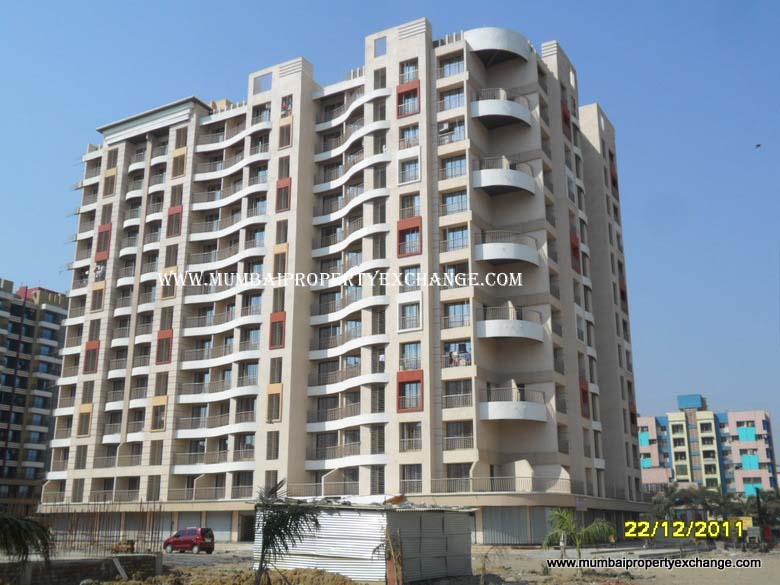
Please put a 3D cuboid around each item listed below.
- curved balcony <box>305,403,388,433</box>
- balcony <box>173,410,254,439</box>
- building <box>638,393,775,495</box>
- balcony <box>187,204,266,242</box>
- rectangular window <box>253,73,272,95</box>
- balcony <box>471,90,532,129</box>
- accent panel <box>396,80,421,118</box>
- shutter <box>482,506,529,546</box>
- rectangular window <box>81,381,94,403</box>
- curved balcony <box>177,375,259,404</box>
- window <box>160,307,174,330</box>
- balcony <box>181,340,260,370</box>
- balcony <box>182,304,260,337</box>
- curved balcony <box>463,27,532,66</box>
[{"bbox_3d":[-3.248,9.310,62.270,8.550,1.600,2.600,-9,-19,29],"label":"curved balcony"},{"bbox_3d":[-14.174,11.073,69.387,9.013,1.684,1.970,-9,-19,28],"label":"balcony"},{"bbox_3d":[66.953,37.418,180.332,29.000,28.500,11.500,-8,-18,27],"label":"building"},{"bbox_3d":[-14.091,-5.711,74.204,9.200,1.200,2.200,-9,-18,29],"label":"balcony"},{"bbox_3d":[-11.629,-19.103,76.756,2.040,1.870,0.220,-9,-19,28],"label":"rectangular window"},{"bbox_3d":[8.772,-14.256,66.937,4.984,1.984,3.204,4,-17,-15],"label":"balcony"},{"bbox_3d":[1.493,-15.410,66.750,2.090,2.970,0.300,-9,-19,29],"label":"accent panel"},{"bbox_3d":[7.526,15.167,54.332,3.087,2.391,0.120,-6,-17,21],"label":"shutter"},{"bbox_3d":[-27.892,9.259,77.059,1.322,2.085,0.203,-9,-19,28],"label":"rectangular window"},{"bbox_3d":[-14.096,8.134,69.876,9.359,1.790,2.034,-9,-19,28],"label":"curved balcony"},{"bbox_3d":[-19.678,2.330,73.927,1.450,2.049,0.150,-9,-18,28],"label":"window"},{"bbox_3d":[-13.939,5.276,70.016,8.907,1.670,1.699,-9,-18,28],"label":"balcony"},{"bbox_3d":[-14.346,2.611,72.803,9.404,1.638,2.163,-9,-18,29],"label":"balcony"},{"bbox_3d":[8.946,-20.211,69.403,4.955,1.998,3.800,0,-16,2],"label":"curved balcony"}]

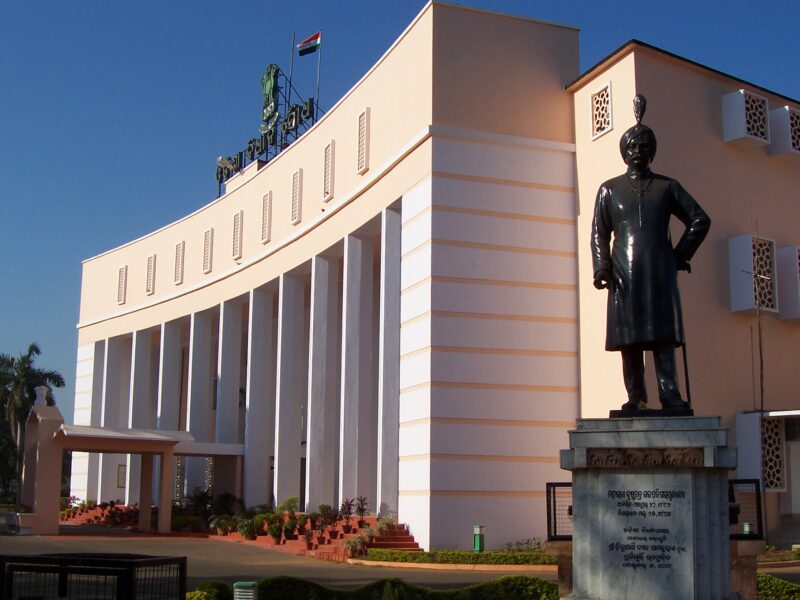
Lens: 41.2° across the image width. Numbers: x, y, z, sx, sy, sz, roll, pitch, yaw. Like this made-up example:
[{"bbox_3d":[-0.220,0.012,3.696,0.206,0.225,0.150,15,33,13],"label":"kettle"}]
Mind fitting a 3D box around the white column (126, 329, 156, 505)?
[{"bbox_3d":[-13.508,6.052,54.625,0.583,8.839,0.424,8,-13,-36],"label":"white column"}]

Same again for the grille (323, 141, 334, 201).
[{"bbox_3d":[-2.494,-4.490,37.063,0.130,2.025,0.880,5,-11,-23],"label":"grille"}]

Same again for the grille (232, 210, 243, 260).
[{"bbox_3d":[-6.894,-2.761,45.287,0.141,2.005,0.710,6,-12,-29],"label":"grille"}]

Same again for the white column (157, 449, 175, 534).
[{"bbox_3d":[-8.613,7.071,39.139,0.376,2.984,0.376,6,-12,-29],"label":"white column"}]

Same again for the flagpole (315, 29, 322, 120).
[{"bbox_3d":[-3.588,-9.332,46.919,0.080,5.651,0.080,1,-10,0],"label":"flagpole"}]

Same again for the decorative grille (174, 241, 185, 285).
[{"bbox_3d":[-10.809,-1.799,52.161,0.130,2.066,0.880,7,-12,-33],"label":"decorative grille"}]

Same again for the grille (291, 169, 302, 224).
[{"bbox_3d":[-3.908,-3.883,40.146,0.130,1.994,0.880,5,-11,-25],"label":"grille"}]

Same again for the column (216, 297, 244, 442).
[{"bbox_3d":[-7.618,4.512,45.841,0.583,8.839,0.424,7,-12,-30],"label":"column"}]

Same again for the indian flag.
[{"bbox_3d":[-4.052,-11.314,47.075,0.950,1.000,0.220,-3,-11,20],"label":"indian flag"}]

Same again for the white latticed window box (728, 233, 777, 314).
[{"bbox_3d":[9.490,-0.643,28.485,1.031,2.007,0.744,8,-13,-36],"label":"white latticed window box"}]

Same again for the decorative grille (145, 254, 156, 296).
[{"bbox_3d":[-12.937,-1.268,55.168,0.130,2.071,0.880,8,-13,-35],"label":"decorative grille"}]

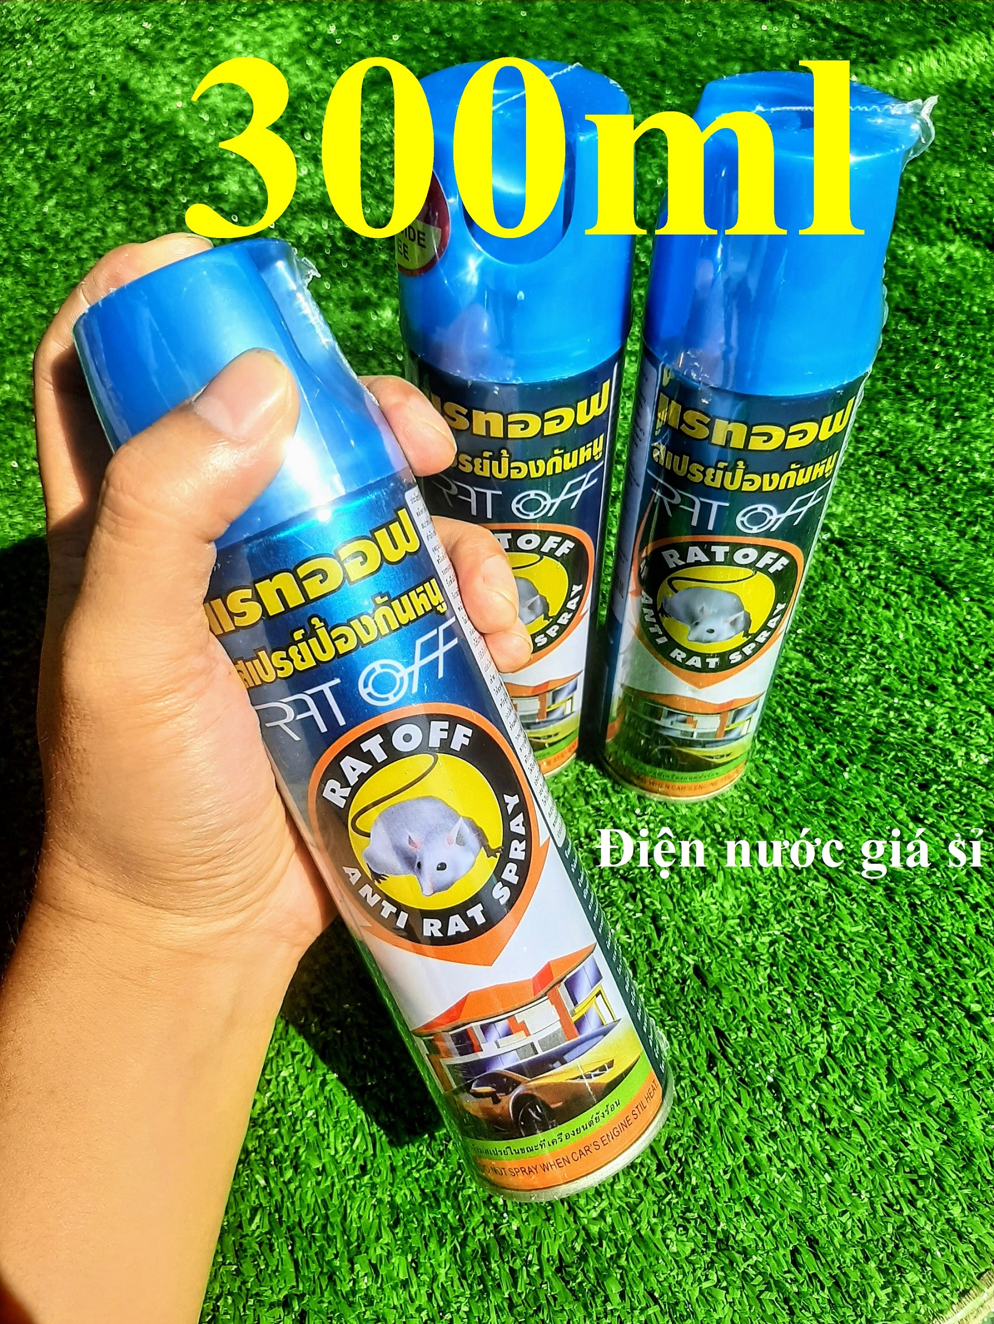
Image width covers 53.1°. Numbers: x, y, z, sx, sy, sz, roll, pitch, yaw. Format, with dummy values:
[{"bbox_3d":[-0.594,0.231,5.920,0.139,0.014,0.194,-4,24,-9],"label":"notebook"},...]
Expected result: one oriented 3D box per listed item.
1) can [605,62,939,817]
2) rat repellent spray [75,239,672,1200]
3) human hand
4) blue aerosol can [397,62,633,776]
[{"bbox_3d":[0.063,-0.040,0.280,0.053,0.212,0.053,5,49,5],"label":"can"},{"bbox_3d":[-0.022,0.020,0.225,0.053,0.212,0.053,-21,15,6],"label":"rat repellent spray"},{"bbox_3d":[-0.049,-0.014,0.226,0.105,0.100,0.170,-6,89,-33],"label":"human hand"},{"bbox_3d":[0.005,-0.045,0.282,0.053,0.212,0.053,0,50,0],"label":"blue aerosol can"}]

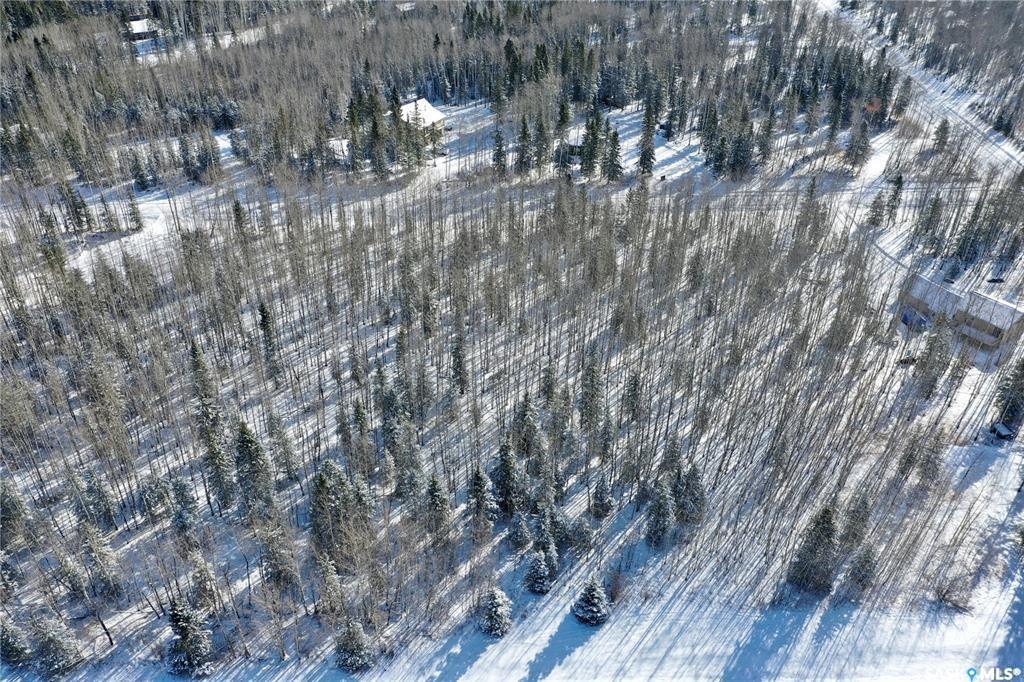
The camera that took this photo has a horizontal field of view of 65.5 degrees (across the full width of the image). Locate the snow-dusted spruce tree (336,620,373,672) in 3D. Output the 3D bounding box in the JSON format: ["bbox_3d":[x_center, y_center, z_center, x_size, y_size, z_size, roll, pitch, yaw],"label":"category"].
[{"bbox_3d":[-16.070,30.330,80.380,3.630,6.410,3.630,-7,34,-14],"label":"snow-dusted spruce tree"}]

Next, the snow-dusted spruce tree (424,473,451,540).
[{"bbox_3d":[-8.903,19.146,93.621,3.090,9.720,3.090,2,33,0],"label":"snow-dusted spruce tree"}]

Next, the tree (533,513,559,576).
[{"bbox_3d":[3.536,20.227,79.757,2.670,8.590,2.670,2,34,0],"label":"tree"}]

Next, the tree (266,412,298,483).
[{"bbox_3d":[-29.760,13.360,101.740,3.990,10.630,3.990,-10,35,-17],"label":"tree"}]

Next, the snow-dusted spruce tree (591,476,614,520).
[{"bbox_3d":[11.340,19.080,98.970,2.770,6.590,2.770,7,33,8],"label":"snow-dusted spruce tree"}]

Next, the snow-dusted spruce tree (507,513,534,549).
[{"bbox_3d":[1.200,22.310,94.770,3.130,5.170,3.130,3,33,1],"label":"snow-dusted spruce tree"}]

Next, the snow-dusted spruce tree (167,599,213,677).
[{"bbox_3d":[-29.087,25.597,70.110,3.820,8.960,3.820,2,34,0],"label":"snow-dusted spruce tree"}]

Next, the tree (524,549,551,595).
[{"bbox_3d":[2.631,22.642,79.061,2.620,5.350,2.620,2,34,0],"label":"tree"}]

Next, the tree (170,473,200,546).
[{"bbox_3d":[-33.856,17.216,81.456,2.600,9.690,2.600,2,34,0],"label":"tree"}]

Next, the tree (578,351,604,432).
[{"bbox_3d":[11.430,7.270,110.670,3.660,13.600,3.660,6,33,6],"label":"tree"}]

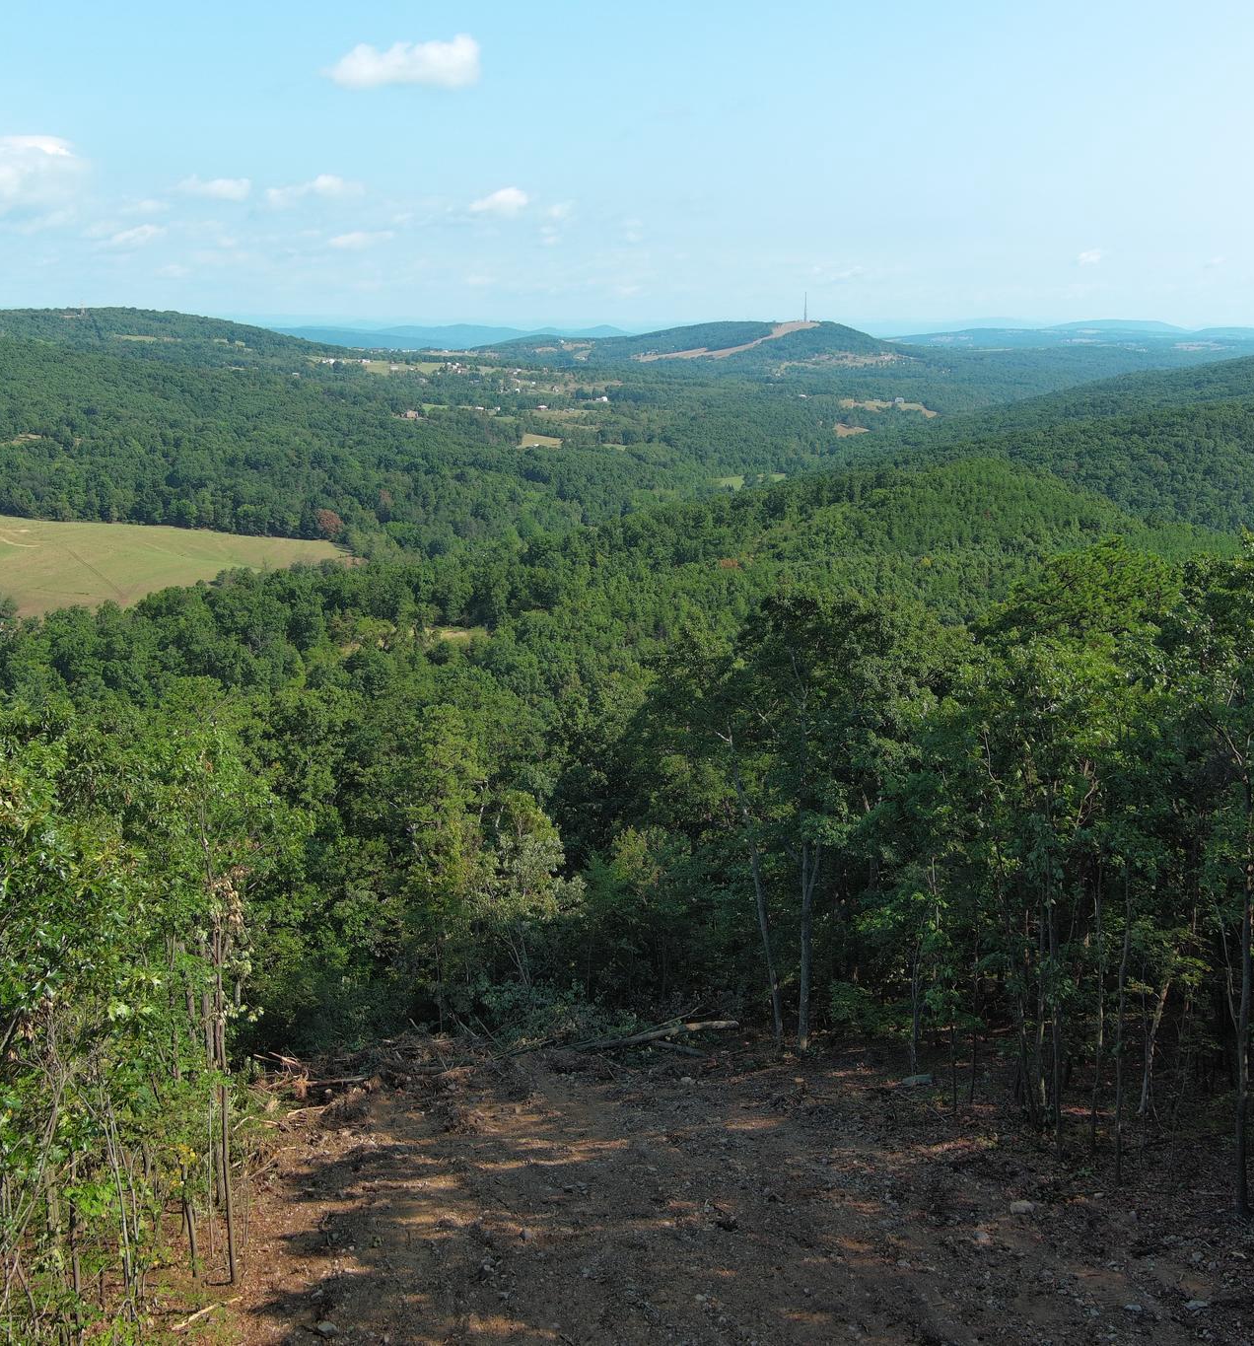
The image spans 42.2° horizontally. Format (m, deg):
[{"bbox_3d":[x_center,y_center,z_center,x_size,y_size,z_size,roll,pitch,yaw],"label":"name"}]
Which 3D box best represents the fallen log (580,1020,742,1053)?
[{"bbox_3d":[0.758,7.832,35.000,3.570,0.220,0.240,-4,12,-20],"label":"fallen log"}]

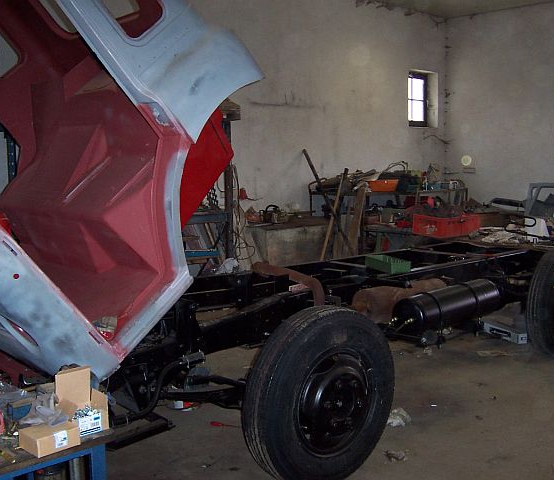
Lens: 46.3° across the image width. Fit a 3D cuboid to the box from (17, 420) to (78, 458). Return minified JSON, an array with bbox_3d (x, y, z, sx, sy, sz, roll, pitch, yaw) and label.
[{"bbox_3d":[-0.648,0.560,1.840,0.108,0.053,0.131,5,9,41],"label":"box"}]

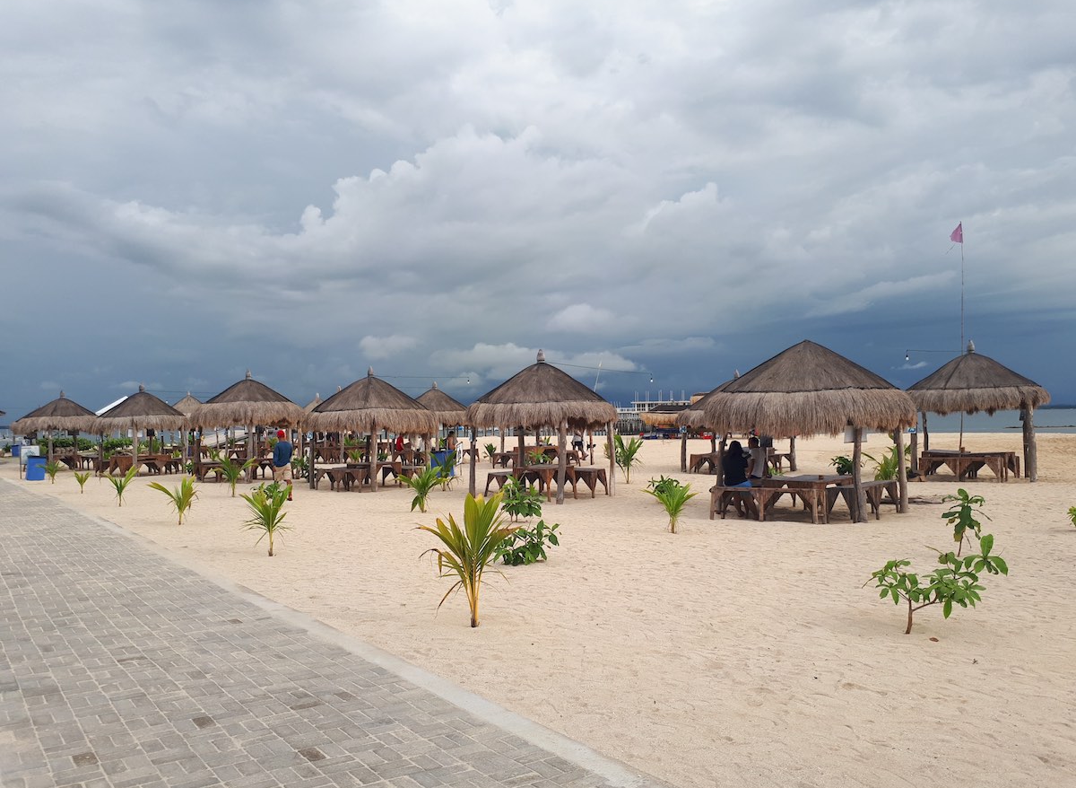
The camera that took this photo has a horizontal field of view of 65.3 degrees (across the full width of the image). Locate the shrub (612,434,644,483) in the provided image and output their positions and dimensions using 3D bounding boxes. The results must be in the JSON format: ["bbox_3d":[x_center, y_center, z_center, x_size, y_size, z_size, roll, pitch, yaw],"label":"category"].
[{"bbox_3d":[2.337,1.727,22.332,1.000,1.300,0.950,-1,-2,6],"label":"shrub"}]

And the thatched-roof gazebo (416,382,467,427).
[{"bbox_3d":[-4.124,1.199,33.968,3.500,3.280,3.500,-2,-2,39],"label":"thatched-roof gazebo"}]

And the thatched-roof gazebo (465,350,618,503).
[{"bbox_3d":[0.103,0.678,18.999,3.250,3.300,3.250,-2,-2,40],"label":"thatched-roof gazebo"}]

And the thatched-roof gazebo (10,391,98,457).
[{"bbox_3d":[-19.477,1.485,34.459,3.550,3.280,3.550,-2,-2,39],"label":"thatched-roof gazebo"}]

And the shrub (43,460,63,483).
[{"bbox_3d":[-15.244,2.423,26.350,0.640,0.770,0.620,0,-2,-30],"label":"shrub"}]

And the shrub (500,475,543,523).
[{"bbox_3d":[-0.322,1.776,14.370,0.780,0.820,0.740,-1,-2,-1],"label":"shrub"}]

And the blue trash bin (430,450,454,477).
[{"bbox_3d":[-2.969,2.171,26.164,0.600,0.830,0.570,-2,-2,39],"label":"blue trash bin"}]

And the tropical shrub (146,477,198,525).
[{"bbox_3d":[-6.412,1.873,14.705,0.882,0.838,0.838,0,-2,-24],"label":"tropical shrub"}]

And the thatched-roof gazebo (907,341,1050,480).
[{"bbox_3d":[10.482,0.390,20.271,3.300,3.312,3.300,-2,-2,27],"label":"thatched-roof gazebo"}]

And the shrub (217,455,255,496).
[{"bbox_3d":[-7.232,1.967,20.076,0.934,0.997,0.887,0,-2,-20],"label":"shrub"}]

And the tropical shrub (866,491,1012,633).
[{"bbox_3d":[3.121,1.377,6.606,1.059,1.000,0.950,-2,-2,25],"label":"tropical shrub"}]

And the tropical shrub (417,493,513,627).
[{"bbox_3d":[-0.619,1.398,7.087,0.814,1.125,0.773,-1,-2,-5],"label":"tropical shrub"}]

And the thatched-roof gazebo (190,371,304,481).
[{"bbox_3d":[-8.767,0.957,25.404,3.300,3.296,3.300,0,-2,-19],"label":"thatched-roof gazebo"}]

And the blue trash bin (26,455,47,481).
[{"bbox_3d":[-17.024,2.514,28.453,0.570,0.810,0.570,0,-2,-31],"label":"blue trash bin"}]

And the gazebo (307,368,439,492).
[{"bbox_3d":[-4.484,0.908,22.627,3.250,3.220,3.250,-2,-2,40],"label":"gazebo"}]

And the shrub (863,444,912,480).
[{"bbox_3d":[8.675,1.698,20.777,1.120,1.040,1.050,-2,-2,23],"label":"shrub"}]

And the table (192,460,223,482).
[{"bbox_3d":[-9.494,2.259,24.308,0.950,0.570,1.000,0,-2,-21],"label":"table"}]

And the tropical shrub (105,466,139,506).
[{"bbox_3d":[-9.241,2.060,18.617,0.720,0.860,0.660,0,-2,-26],"label":"tropical shrub"}]

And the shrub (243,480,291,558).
[{"bbox_3d":[-3.652,1.685,11.285,0.680,0.980,0.660,-1,-2,-18],"label":"shrub"}]

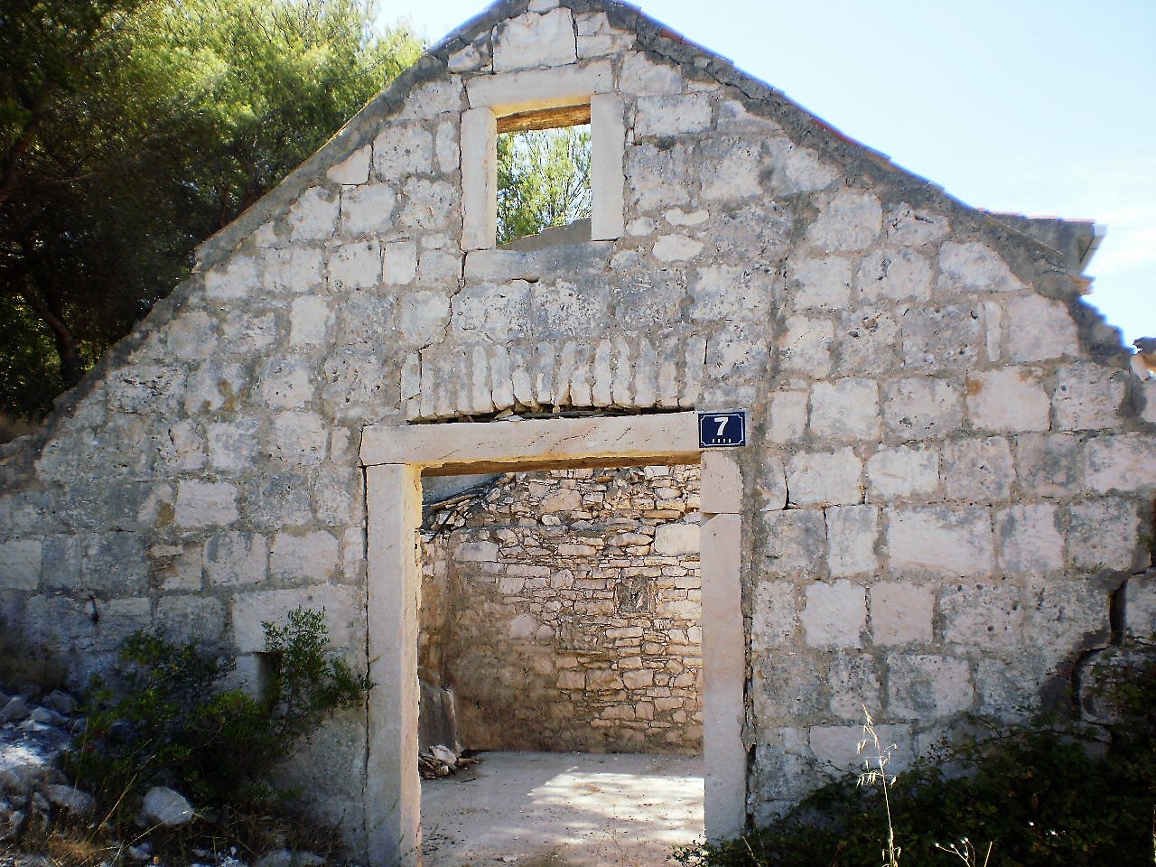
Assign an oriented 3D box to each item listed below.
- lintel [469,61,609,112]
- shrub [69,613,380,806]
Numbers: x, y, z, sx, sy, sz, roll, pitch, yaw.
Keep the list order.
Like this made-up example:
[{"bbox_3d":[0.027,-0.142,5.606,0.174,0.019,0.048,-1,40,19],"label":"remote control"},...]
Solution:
[{"bbox_3d":[-0.180,-1.788,6.640,0.782,0.189,0.190,-3,-9,15],"label":"lintel"},{"bbox_3d":[-1.700,1.319,6.008,1.420,1.000,0.950,-3,-9,15],"label":"shrub"}]

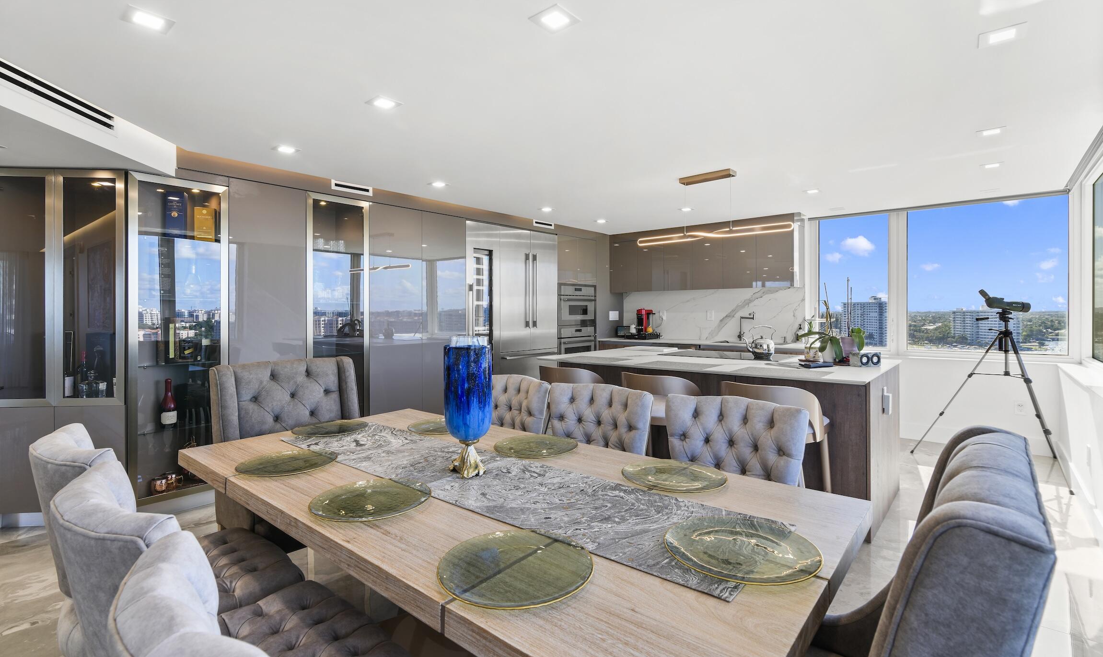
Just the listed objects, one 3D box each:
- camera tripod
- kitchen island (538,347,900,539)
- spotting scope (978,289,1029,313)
[{"bbox_3d":[3.784,0.507,4.311,1.020,1.330,1.150,1,2,42],"label":"camera tripod"},{"bbox_3d":[1.252,0.692,3.872,2.304,0.902,1.425,1,2,42],"label":"kitchen island"},{"bbox_3d":[3.750,-0.221,4.053,0.345,0.180,0.085,6,3,12],"label":"spotting scope"}]

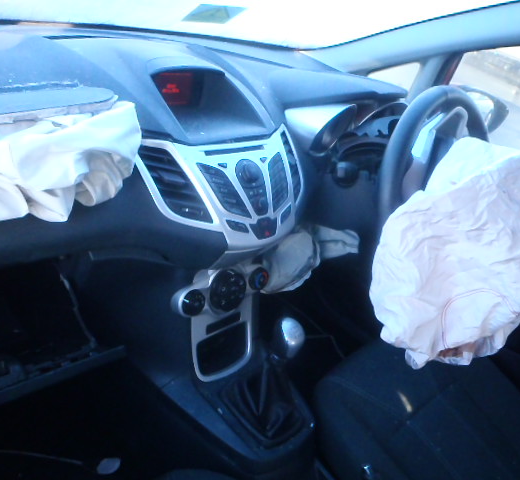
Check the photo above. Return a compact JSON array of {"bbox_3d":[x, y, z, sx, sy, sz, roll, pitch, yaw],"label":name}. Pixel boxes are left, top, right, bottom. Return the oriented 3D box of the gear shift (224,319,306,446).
[{"bbox_3d":[0.022,0.200,0.814,0.104,0.209,0.125,-16,41,-42],"label":"gear shift"}]

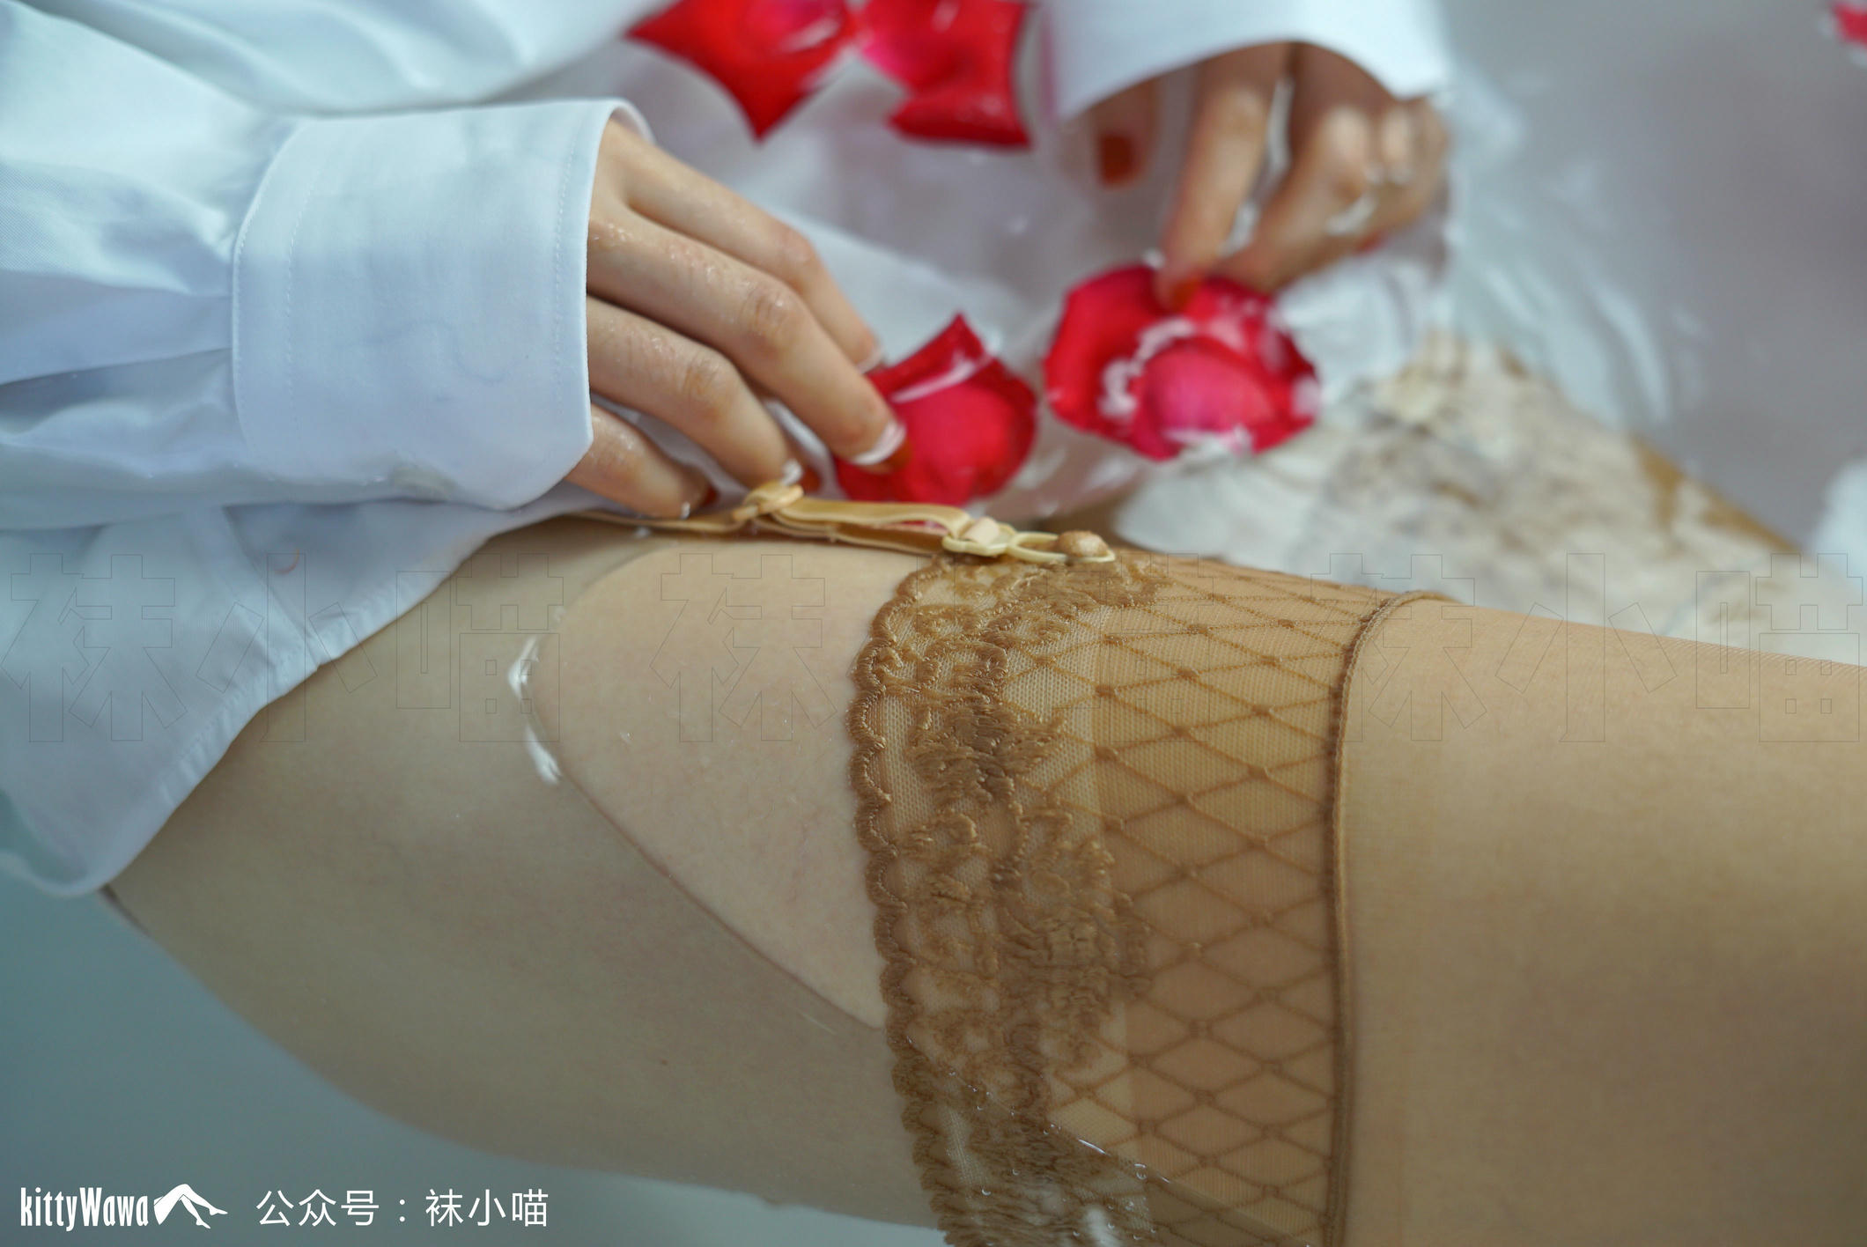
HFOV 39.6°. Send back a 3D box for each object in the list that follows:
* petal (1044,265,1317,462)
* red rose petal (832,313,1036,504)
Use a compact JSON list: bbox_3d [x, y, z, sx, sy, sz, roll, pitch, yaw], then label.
[{"bbox_3d":[0.056,-0.059,0.590,0.061,0.020,0.047,0,44,0],"label":"petal"},{"bbox_3d":[0.000,-0.045,0.560,0.046,0.018,0.043,0,44,0],"label":"red rose petal"}]

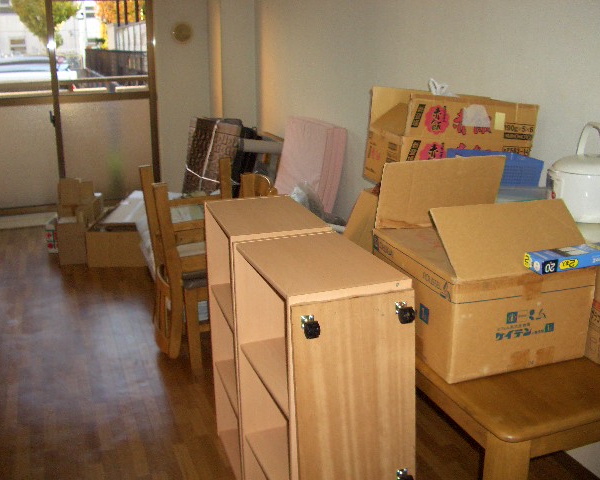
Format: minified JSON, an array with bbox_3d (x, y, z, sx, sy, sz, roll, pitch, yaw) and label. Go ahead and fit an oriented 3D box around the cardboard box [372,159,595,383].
[{"bbox_3d":[0.432,0.040,1.609,0.362,0.405,0.445,-6,17,-18],"label":"cardboard box"}]

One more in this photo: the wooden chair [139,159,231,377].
[{"bbox_3d":[-0.466,0.095,3.042,0.500,0.840,0.520,-6,17,-18],"label":"wooden chair"}]

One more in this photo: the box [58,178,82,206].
[{"bbox_3d":[-1.573,-0.328,4.433,0.150,0.200,0.160,-6,17,-18],"label":"box"}]

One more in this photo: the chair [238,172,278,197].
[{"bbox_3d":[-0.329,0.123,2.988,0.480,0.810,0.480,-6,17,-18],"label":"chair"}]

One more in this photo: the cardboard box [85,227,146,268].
[{"bbox_3d":[-1.219,0.031,4.405,0.380,0.237,0.270,-1,16,2],"label":"cardboard box"}]

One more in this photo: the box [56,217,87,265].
[{"bbox_3d":[-1.569,-0.003,4.438,0.165,0.295,0.240,-6,17,-18],"label":"box"}]

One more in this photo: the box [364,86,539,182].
[{"bbox_3d":[0.492,-0.323,2.108,0.495,0.285,0.220,-1,17,-23],"label":"box"}]

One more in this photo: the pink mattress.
[{"bbox_3d":[0.024,-0.288,4.157,0.120,0.940,0.760,4,13,-20],"label":"pink mattress"}]

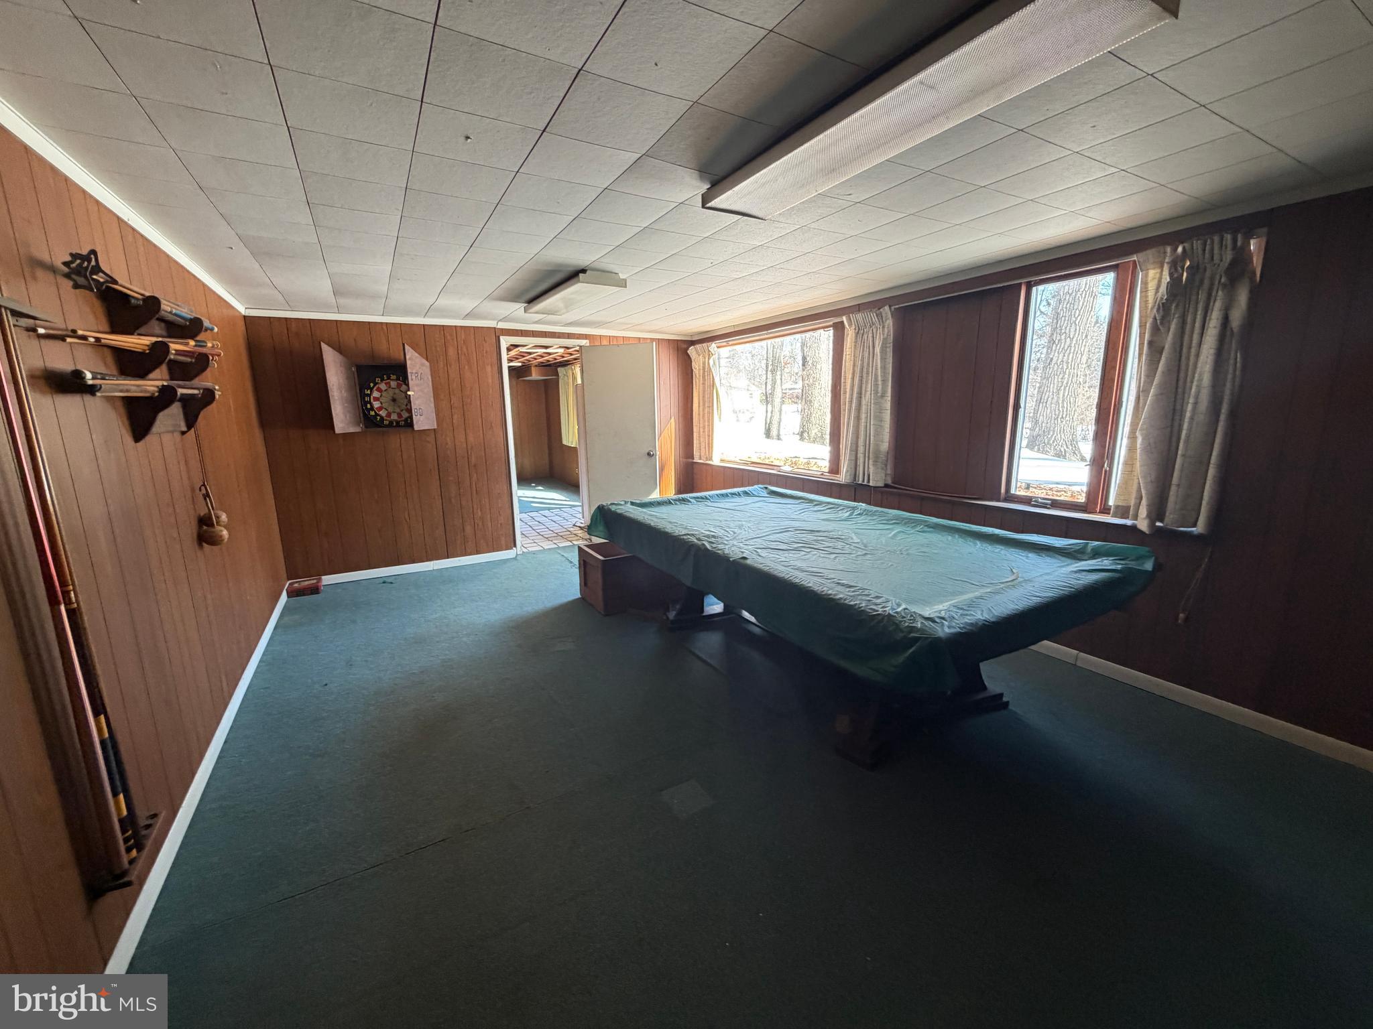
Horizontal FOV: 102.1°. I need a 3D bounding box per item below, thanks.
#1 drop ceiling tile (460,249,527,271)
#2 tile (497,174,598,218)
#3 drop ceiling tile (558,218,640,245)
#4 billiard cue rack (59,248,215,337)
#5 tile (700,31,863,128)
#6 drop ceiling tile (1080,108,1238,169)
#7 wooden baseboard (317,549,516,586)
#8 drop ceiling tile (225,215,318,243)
[{"bbox_3d":[-0.945,-1.287,2.778,0.303,0.020,0.303,-7,12,-29],"label":"drop ceiling tile"},{"bbox_3d":[-0.504,-1.185,2.045,0.310,0.015,0.315,-7,12,-29],"label":"tile"},{"bbox_3d":[-0.376,-1.229,2.404,0.304,0.017,0.304,-7,12,-29],"label":"drop ceiling tile"},{"bbox_3d":[-1.962,-0.727,2.074,0.140,0.192,1.597,-7,12,-29],"label":"billiard cue rack"},{"bbox_3d":[0.229,-1.062,1.365,0.303,0.020,0.303,-7,12,-29],"label":"tile"},{"bbox_3d":[1.452,-1.159,1.714,0.305,0.020,0.305,-7,12,-29],"label":"drop ceiling tile"},{"bbox_3d":[-2.408,0.471,4.940,1.782,0.071,0.015,-7,12,-29],"label":"wooden baseboard"},{"bbox_3d":[-1.742,-1.209,2.351,0.305,0.020,0.305,-7,12,-29],"label":"drop ceiling tile"}]

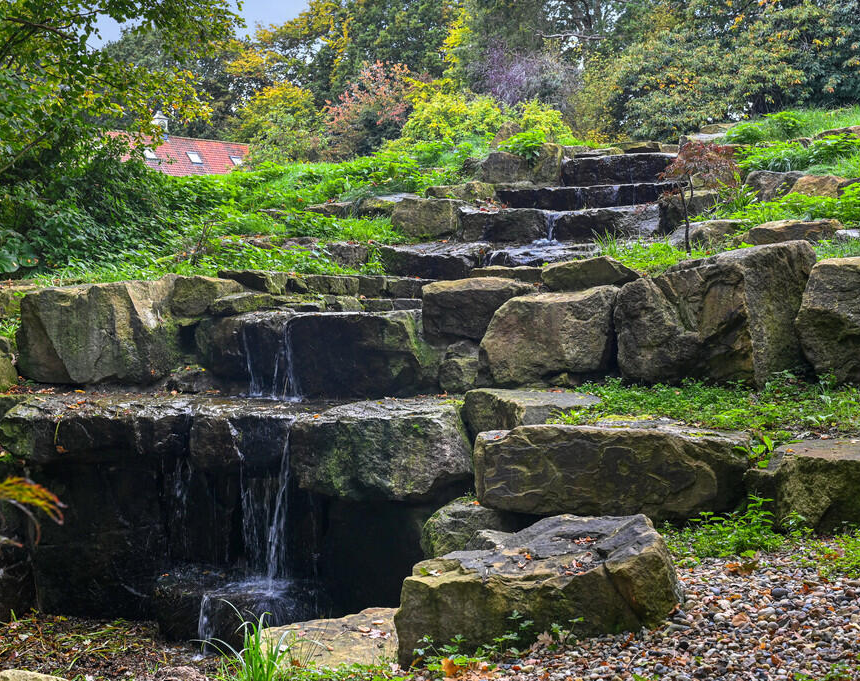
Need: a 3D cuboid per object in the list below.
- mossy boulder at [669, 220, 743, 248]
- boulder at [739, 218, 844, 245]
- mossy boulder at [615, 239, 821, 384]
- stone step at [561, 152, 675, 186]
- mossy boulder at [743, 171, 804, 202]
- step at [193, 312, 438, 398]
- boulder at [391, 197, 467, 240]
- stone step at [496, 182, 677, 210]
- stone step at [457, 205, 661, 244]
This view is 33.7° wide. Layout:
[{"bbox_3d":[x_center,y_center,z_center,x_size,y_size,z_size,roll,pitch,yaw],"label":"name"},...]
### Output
[{"bbox_3d":[1.746,-0.673,9.000,0.470,0.200,0.380,0,6,0],"label":"mossy boulder"},{"bbox_3d":[2.722,-0.813,10.700,0.800,0.240,0.480,1,4,13],"label":"boulder"},{"bbox_3d":[1.478,-0.151,7.500,1.000,0.750,0.600,0,6,0],"label":"mossy boulder"},{"bbox_3d":[1.685,-1.528,12.700,1.020,0.290,0.580,1,4,10],"label":"stone step"},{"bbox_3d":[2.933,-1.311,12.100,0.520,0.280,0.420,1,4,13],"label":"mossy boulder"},{"bbox_3d":[-0.529,0.060,7.000,1.170,0.400,0.600,0,6,0],"label":"step"},{"bbox_3d":[-0.012,-0.962,11.200,0.600,0.340,0.480,1,4,8],"label":"boulder"},{"bbox_3d":[1.031,-0.953,9.400,1.210,0.187,0.500,0,6,0],"label":"stone step"},{"bbox_3d":[0.797,-0.734,8.950,1.275,0.251,0.500,0,6,0],"label":"stone step"}]

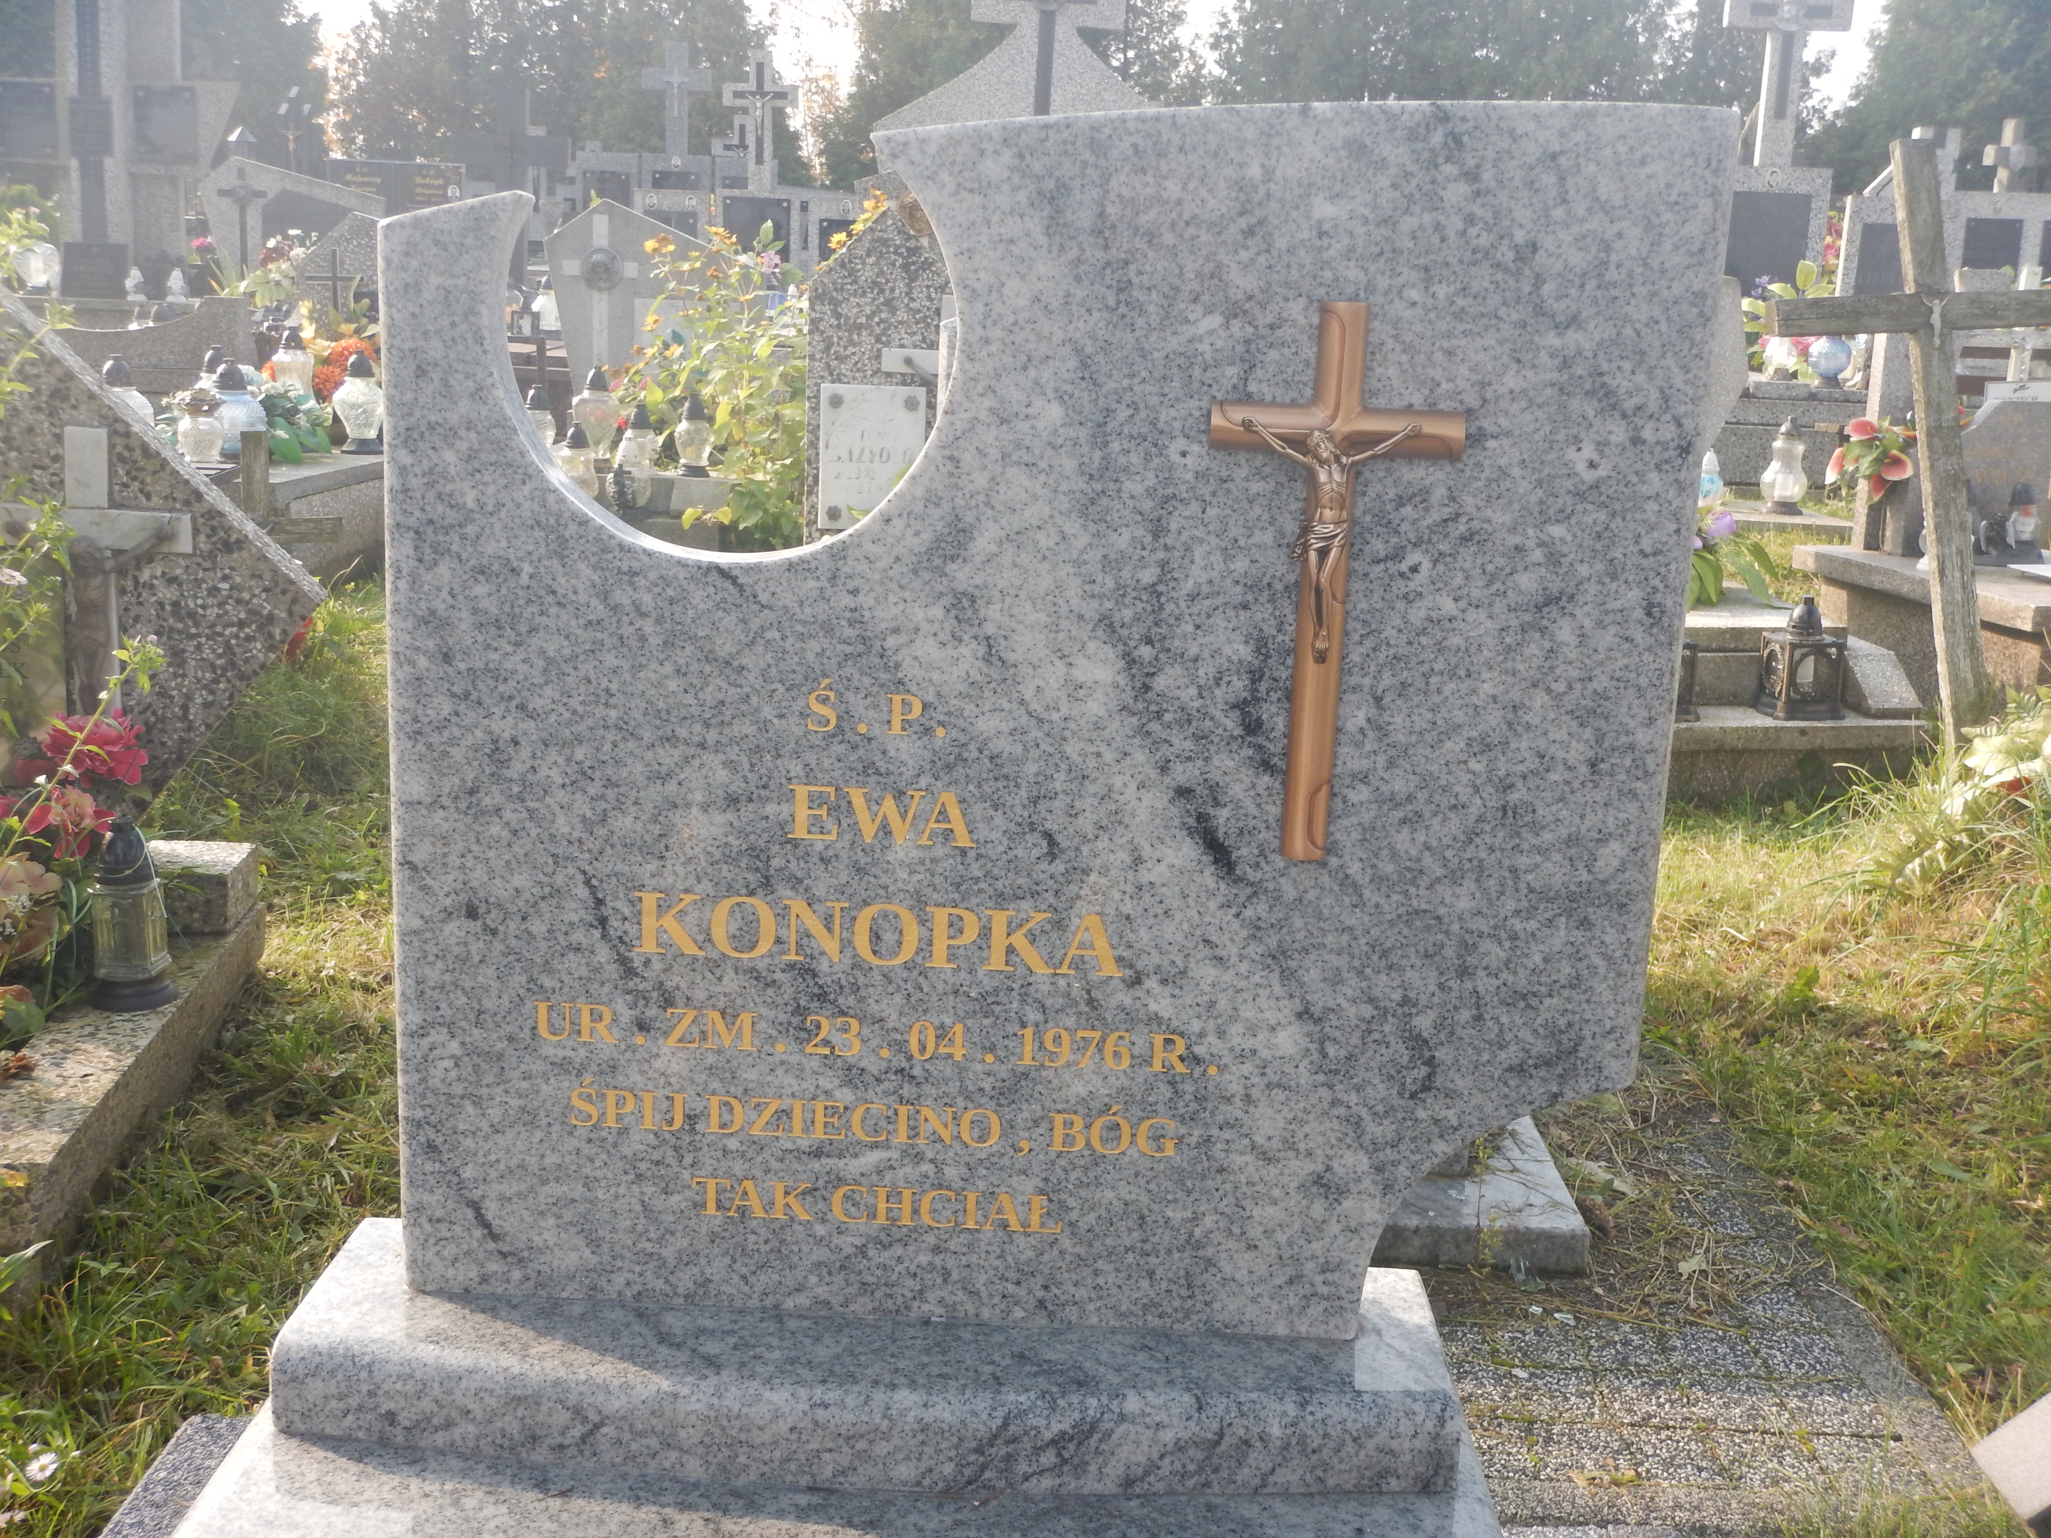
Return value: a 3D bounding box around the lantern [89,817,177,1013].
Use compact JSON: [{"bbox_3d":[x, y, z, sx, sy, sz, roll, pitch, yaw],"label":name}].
[{"bbox_3d":[-1.078,0.172,2.650,0.105,0.234,0.105,-3,13,-22],"label":"lantern"}]

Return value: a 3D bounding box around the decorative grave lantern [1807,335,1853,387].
[{"bbox_3d":[3.665,-1.917,10.000,0.204,0.361,0.204,7,13,19],"label":"decorative grave lantern"}]

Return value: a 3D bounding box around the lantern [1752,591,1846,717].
[{"bbox_3d":[1.696,-0.251,4.800,0.140,0.257,0.140,2,13,-3],"label":"lantern"}]

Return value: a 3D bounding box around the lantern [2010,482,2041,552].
[{"bbox_3d":[3.192,-0.803,7.000,0.100,0.219,0.100,8,14,24],"label":"lantern"}]

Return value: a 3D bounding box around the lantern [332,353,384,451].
[{"bbox_3d":[-1.896,-1.044,6.250,0.150,0.288,0.150,3,13,1],"label":"lantern"}]

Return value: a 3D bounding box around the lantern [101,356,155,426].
[{"bbox_3d":[-2.806,-1.135,6.800,0.211,0.300,0.211,-3,13,-22],"label":"lantern"}]

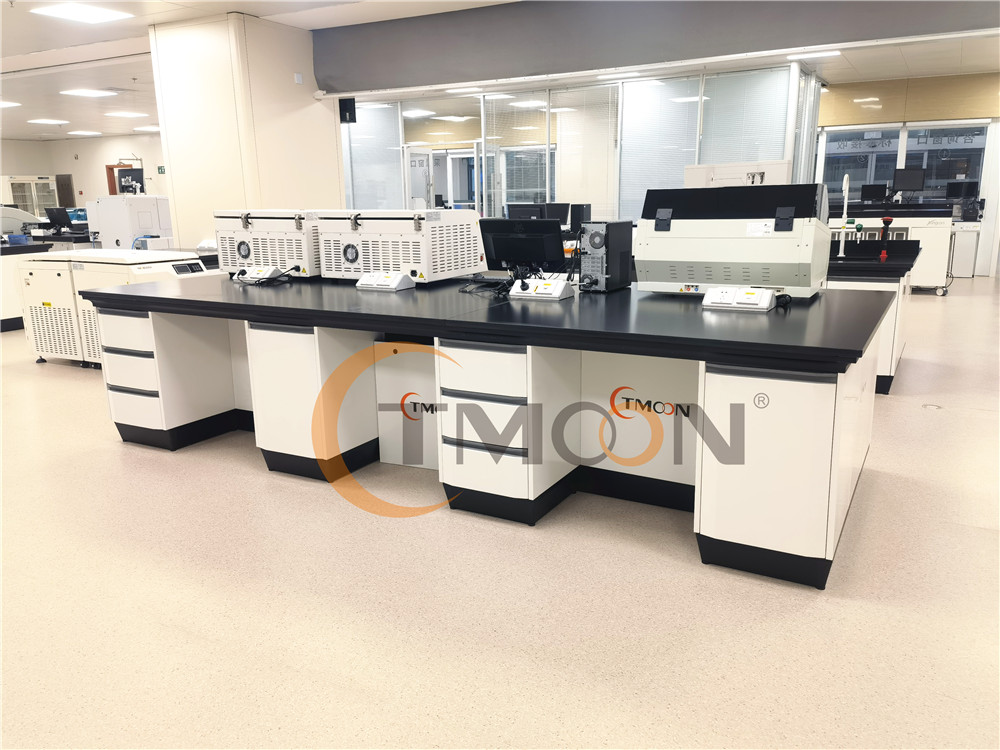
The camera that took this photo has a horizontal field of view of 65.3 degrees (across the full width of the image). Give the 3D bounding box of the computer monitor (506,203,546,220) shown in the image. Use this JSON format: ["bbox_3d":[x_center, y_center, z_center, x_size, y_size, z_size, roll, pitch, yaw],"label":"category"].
[{"bbox_3d":[0.268,-1.477,7.603,0.430,0.360,0.170,6,15,29],"label":"computer monitor"}]

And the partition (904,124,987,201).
[{"bbox_3d":[6.525,-3.087,11.520,1.010,1.110,0.080,6,15,29],"label":"partition"}]

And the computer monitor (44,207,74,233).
[{"bbox_3d":[-5.859,-2.044,10.387,0.490,0.360,0.170,6,15,27],"label":"computer monitor"}]

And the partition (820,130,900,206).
[{"bbox_3d":[5.563,-3.188,12.054,1.060,1.120,0.080,6,15,29],"label":"partition"}]

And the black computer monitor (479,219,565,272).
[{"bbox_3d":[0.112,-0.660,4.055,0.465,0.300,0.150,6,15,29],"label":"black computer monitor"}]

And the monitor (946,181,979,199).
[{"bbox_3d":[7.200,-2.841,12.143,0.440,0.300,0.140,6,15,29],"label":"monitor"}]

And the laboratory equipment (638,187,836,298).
[{"bbox_3d":[1.088,-0.625,3.619,0.768,0.485,0.530,6,15,29],"label":"laboratory equipment"}]

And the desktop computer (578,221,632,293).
[{"bbox_3d":[0.545,-0.608,3.973,0.152,0.338,0.275,9,16,36],"label":"desktop computer"}]

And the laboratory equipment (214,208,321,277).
[{"bbox_3d":[-1.319,-0.867,5.080,0.755,0.405,0.645,6,15,28],"label":"laboratory equipment"}]

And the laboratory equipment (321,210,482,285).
[{"bbox_3d":[-0.561,-0.781,4.646,0.755,0.405,0.645,6,15,29],"label":"laboratory equipment"}]

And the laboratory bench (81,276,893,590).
[{"bbox_3d":[-0.253,0.004,4.110,4.030,0.880,1.430,6,16,29],"label":"laboratory bench"}]

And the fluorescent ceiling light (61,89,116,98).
[{"bbox_3d":[-6.229,-4.288,11.831,0.600,0.050,0.600,6,15,29],"label":"fluorescent ceiling light"}]

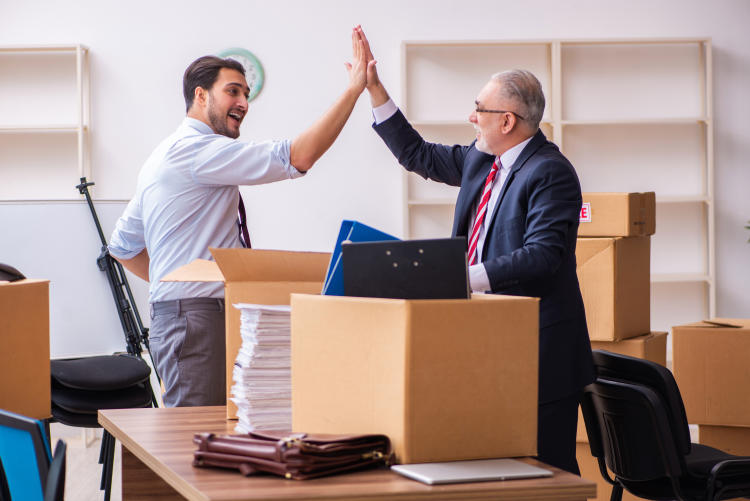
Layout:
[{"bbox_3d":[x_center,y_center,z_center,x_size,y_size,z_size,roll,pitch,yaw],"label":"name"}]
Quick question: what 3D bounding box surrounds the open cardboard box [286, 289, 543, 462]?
[{"bbox_3d":[0.092,0.294,5.345,0.365,0.368,0.520,-2,2,-30],"label":"open cardboard box"}]

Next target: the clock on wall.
[{"bbox_3d":[-0.713,-0.917,11.474,0.289,0.289,0.045,-1,2,0],"label":"clock on wall"}]

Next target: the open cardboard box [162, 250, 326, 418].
[{"bbox_3d":[-0.282,0.230,6.137,0.540,0.450,0.550,-1,2,8],"label":"open cardboard box"}]

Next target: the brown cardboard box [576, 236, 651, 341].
[{"bbox_3d":[0.779,0.137,8.298,0.410,0.379,0.450,0,2,23],"label":"brown cardboard box"}]

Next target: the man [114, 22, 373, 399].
[{"bbox_3d":[-0.379,0.274,6.414,0.700,1.834,0.500,-2,2,-20],"label":"man"}]

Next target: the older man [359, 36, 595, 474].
[{"bbox_3d":[0.286,0.283,6.114,0.640,1.820,0.520,-2,2,-26],"label":"older man"}]

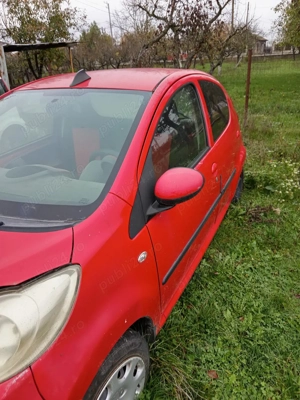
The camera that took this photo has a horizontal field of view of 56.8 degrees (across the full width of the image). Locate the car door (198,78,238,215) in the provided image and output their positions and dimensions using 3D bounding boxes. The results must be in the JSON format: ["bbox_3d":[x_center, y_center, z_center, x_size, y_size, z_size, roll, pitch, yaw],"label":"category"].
[{"bbox_3d":[0.593,-0.501,2.409,0.250,1.090,0.810,8,30,26],"label":"car door"}]

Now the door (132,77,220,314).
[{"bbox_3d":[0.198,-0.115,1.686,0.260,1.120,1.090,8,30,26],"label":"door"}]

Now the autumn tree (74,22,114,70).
[{"bbox_3d":[-5.191,-13.835,26.135,3.900,5.340,3.600,-9,27,-7],"label":"autumn tree"}]

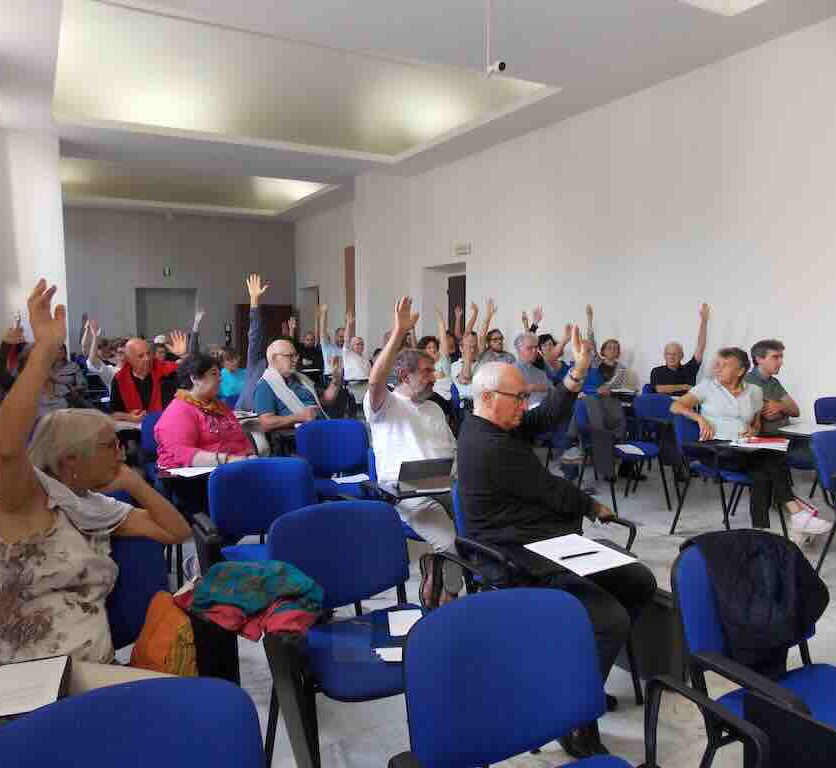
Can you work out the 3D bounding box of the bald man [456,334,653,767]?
[{"bbox_3d":[0.434,0.517,2.301,0.740,1.360,0.580,4,7,42],"label":"bald man"}]

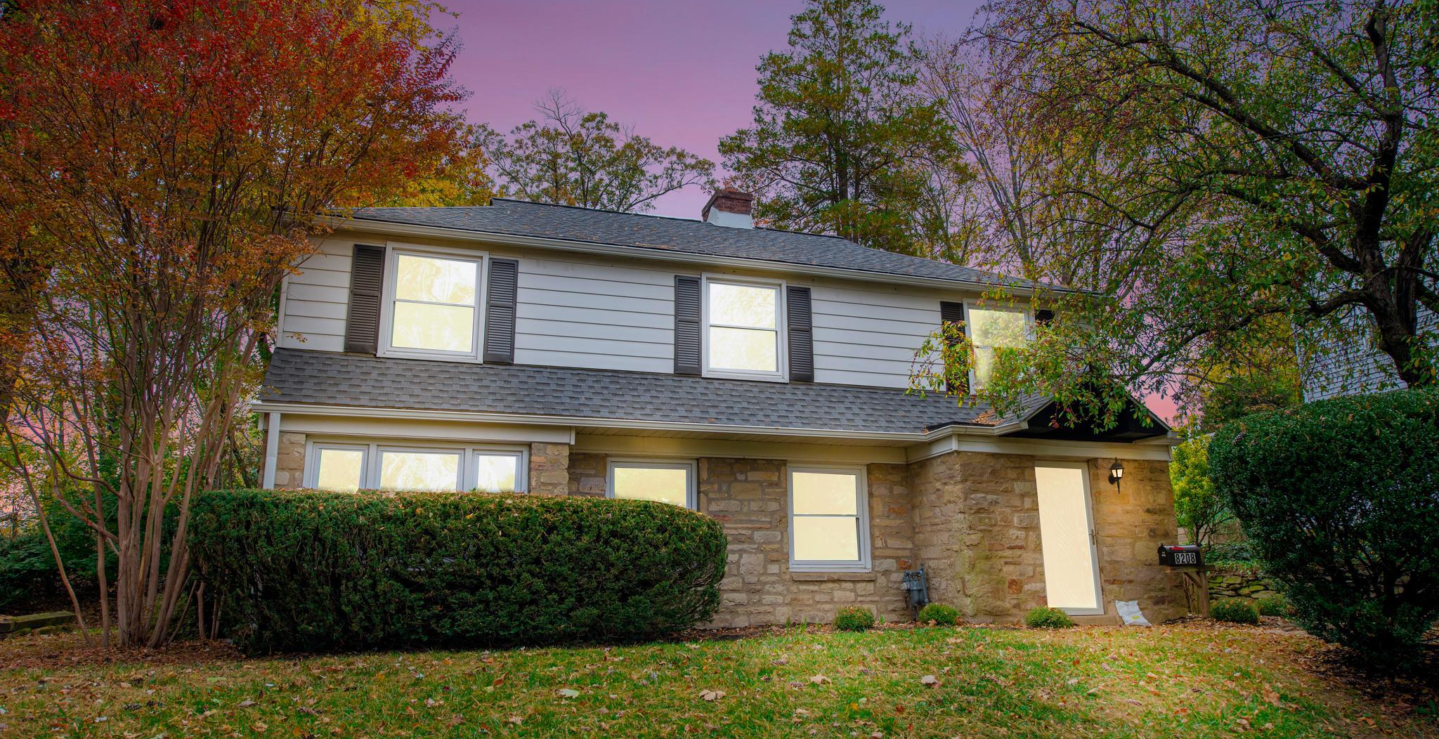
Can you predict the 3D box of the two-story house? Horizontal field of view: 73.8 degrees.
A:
[{"bbox_3d":[-0.355,0.353,15.504,11.950,7.300,8.000,4,-14,-16],"label":"two-story house"}]

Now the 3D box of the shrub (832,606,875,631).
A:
[{"bbox_3d":[1.722,3.177,12.234,0.530,0.290,0.530,0,-14,0],"label":"shrub"}]

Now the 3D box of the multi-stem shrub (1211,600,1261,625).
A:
[{"bbox_3d":[6.194,2.912,11.538,0.530,0.300,0.530,4,-14,-16],"label":"multi-stem shrub"}]

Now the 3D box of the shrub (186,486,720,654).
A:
[{"bbox_3d":[-2.552,2.179,10.181,5.400,1.520,1.200,4,-14,-16],"label":"shrub"}]

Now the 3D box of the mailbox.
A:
[{"bbox_3d":[5.728,2.316,11.916,0.540,0.260,0.180,4,-14,-16],"label":"mailbox"}]

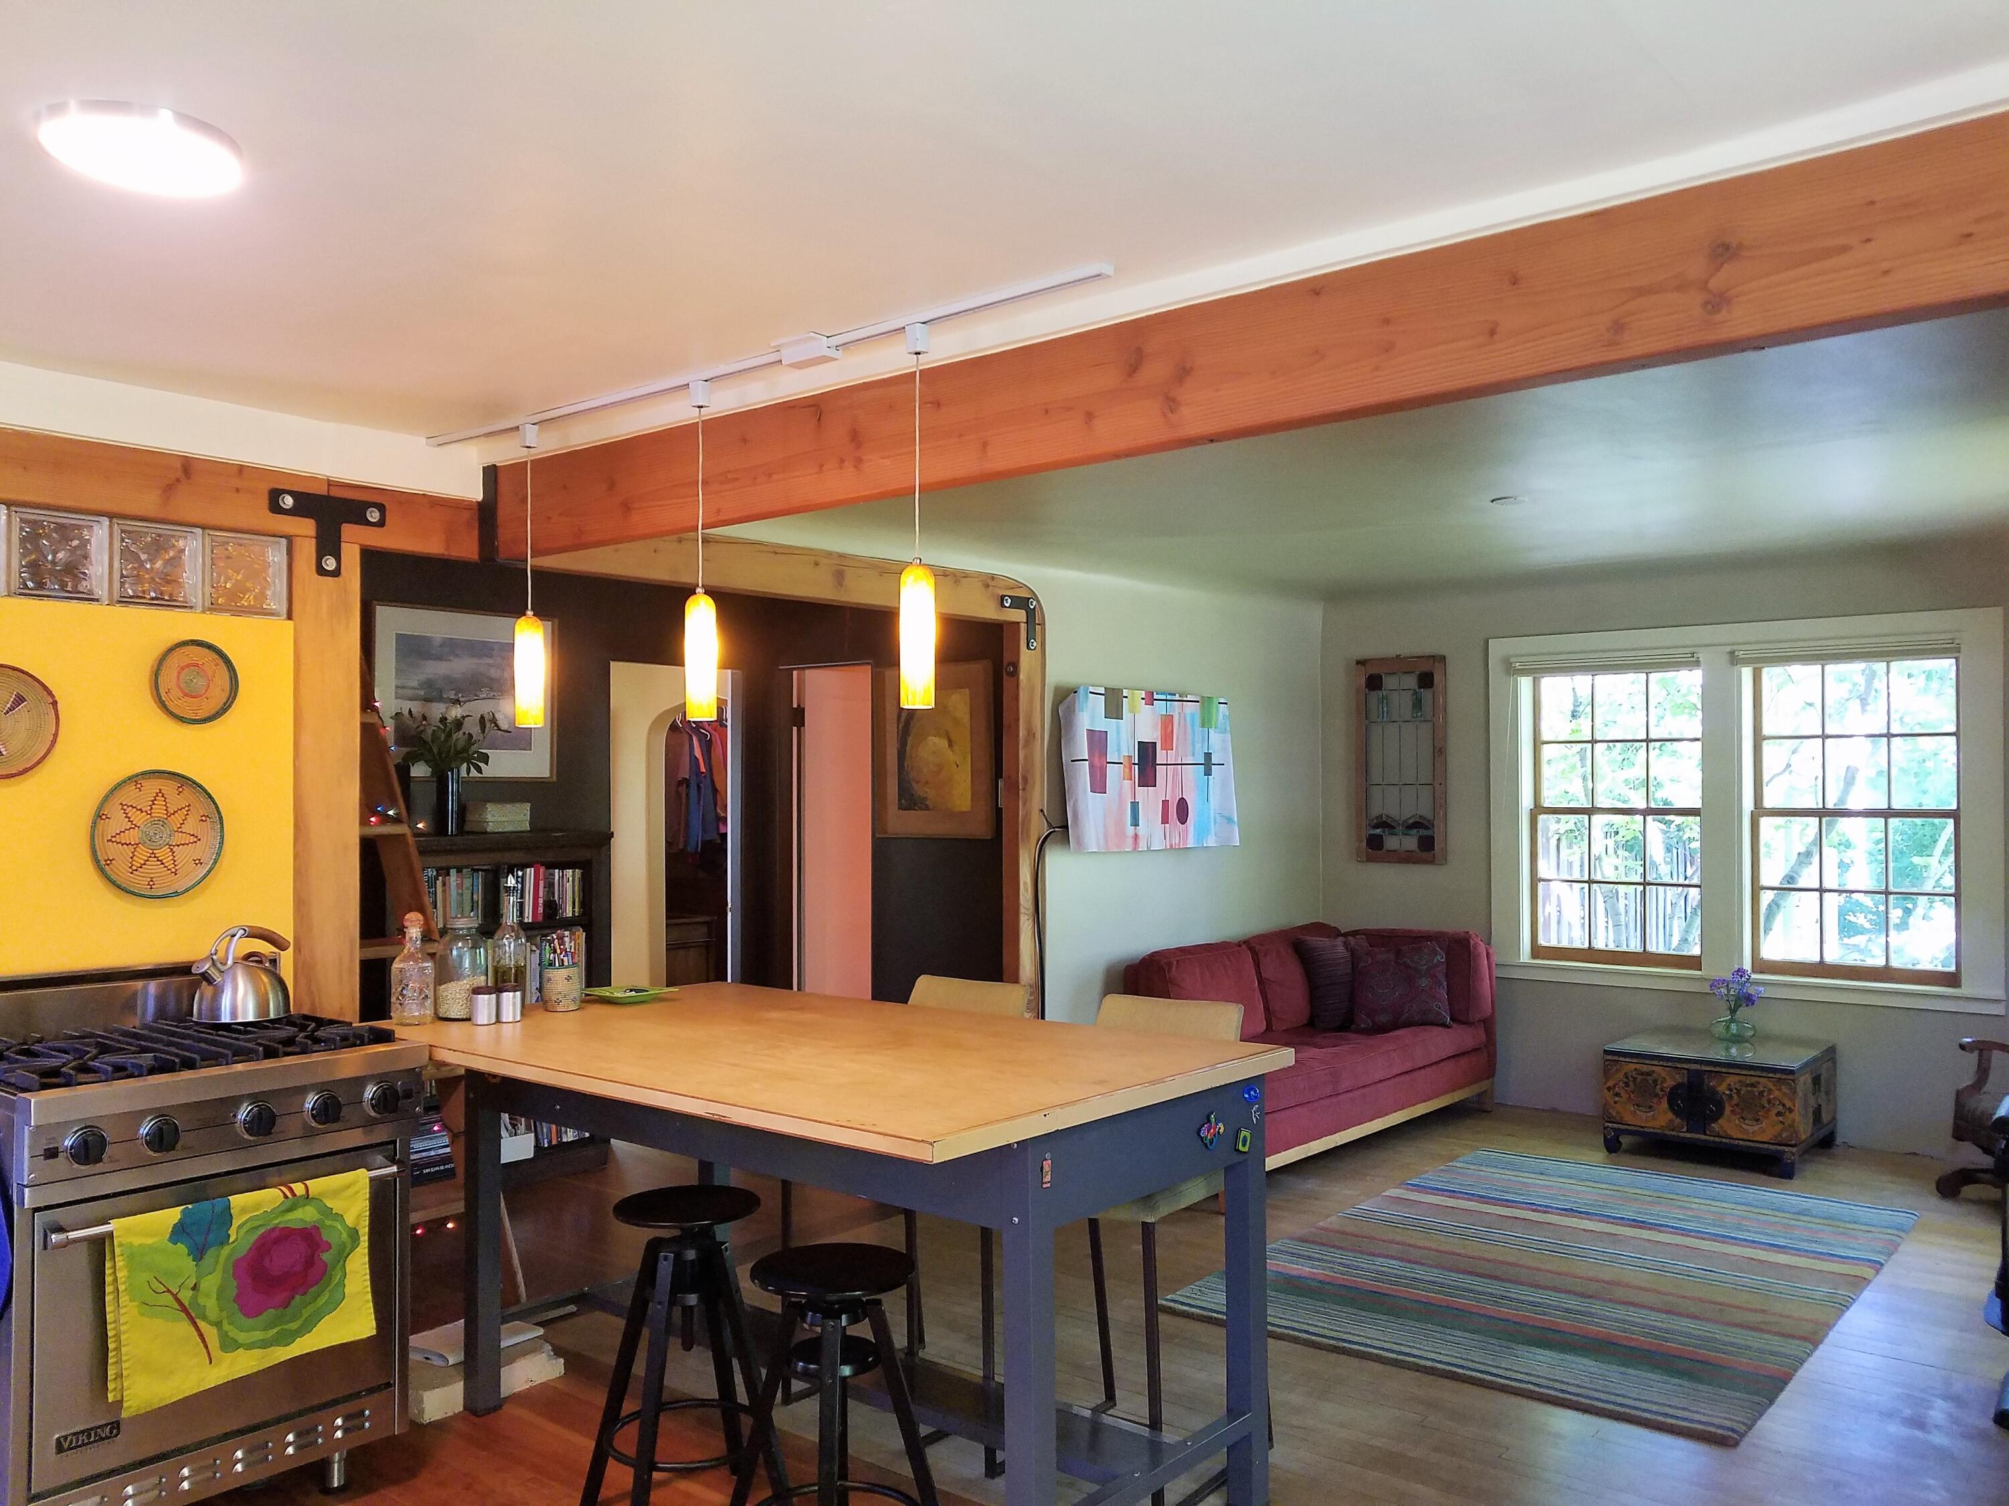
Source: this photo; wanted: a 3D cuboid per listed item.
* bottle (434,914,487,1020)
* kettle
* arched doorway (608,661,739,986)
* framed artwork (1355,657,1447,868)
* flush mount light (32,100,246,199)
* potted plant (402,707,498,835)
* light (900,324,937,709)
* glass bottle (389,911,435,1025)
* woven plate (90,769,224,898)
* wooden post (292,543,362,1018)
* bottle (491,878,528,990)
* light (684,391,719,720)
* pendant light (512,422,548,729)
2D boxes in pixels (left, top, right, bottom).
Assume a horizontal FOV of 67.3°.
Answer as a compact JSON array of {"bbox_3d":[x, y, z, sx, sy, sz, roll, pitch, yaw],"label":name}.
[{"bbox_3d":[-1.373,0.537,3.824,0.125,0.262,0.125,-1,-2,40],"label":"bottle"},{"bbox_3d":[-1.719,0.494,3.395,0.195,0.203,0.205,-1,-2,41],"label":"kettle"},{"bbox_3d":[-1.485,0.640,6.692,0.130,2.039,0.709,-1,-2,39],"label":"arched doorway"},{"bbox_3d":[1.977,0.038,7.519,0.476,1.024,0.040,-1,-2,39],"label":"framed artwork"},{"bbox_3d":[-1.250,-0.871,2.186,0.262,0.030,0.262,0,-1,0],"label":"flush mount light"},{"bbox_3d":[-2.053,0.061,5.596,0.350,0.489,0.350,-1,-2,40],"label":"potted plant"},{"bbox_3d":[-0.169,-0.463,2.950,0.070,0.758,0.070,0,-1,0],"label":"light"},{"bbox_3d":[-1.420,0.514,3.629,0.104,0.265,0.104,-1,-2,39],"label":"glass bottle"},{"bbox_3d":[-1.964,0.187,3.497,0.050,0.299,0.295,-1,-2,40],"label":"woven plate"},{"bbox_3d":[-1.780,0.522,3.873,0.150,2.124,0.176,-1,-2,39],"label":"wooden post"},{"bbox_3d":[-1.236,0.481,3.782,0.085,0.339,0.085,-1,-2,39],"label":"bottle"},{"bbox_3d":[-0.676,-0.451,3.362,0.074,0.763,0.074,0,-1,0],"label":"light"},{"bbox_3d":[-1.208,-0.452,3.837,0.080,0.773,0.080,-1,-2,39],"label":"pendant light"}]

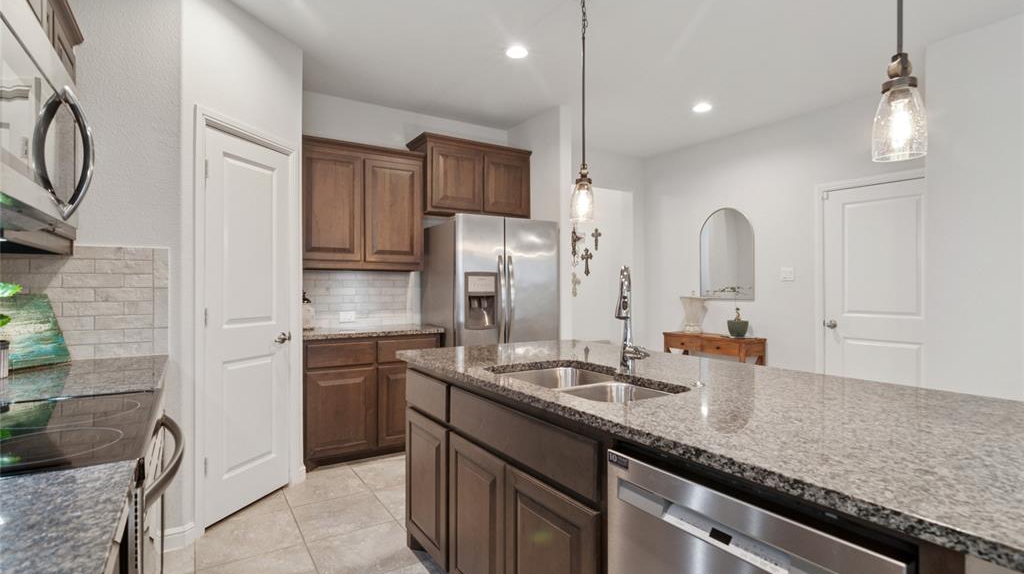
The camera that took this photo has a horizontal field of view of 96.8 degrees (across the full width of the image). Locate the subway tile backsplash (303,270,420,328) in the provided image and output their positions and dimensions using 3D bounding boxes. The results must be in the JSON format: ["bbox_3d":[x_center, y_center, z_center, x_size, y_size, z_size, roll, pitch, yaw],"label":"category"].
[{"bbox_3d":[-1.270,0.096,3.837,0.999,0.469,0.015,0,0,-30],"label":"subway tile backsplash"}]

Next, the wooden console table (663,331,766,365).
[{"bbox_3d":[1.959,0.857,4.453,0.350,0.757,0.870,0,0,-34],"label":"wooden console table"}]

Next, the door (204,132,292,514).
[{"bbox_3d":[-1.540,0.225,2.661,0.040,2.091,0.570,0,0,17],"label":"door"}]

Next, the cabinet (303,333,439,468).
[{"bbox_3d":[-1.119,0.785,3.492,0.950,0.900,0.630,0,0,-31],"label":"cabinet"}]

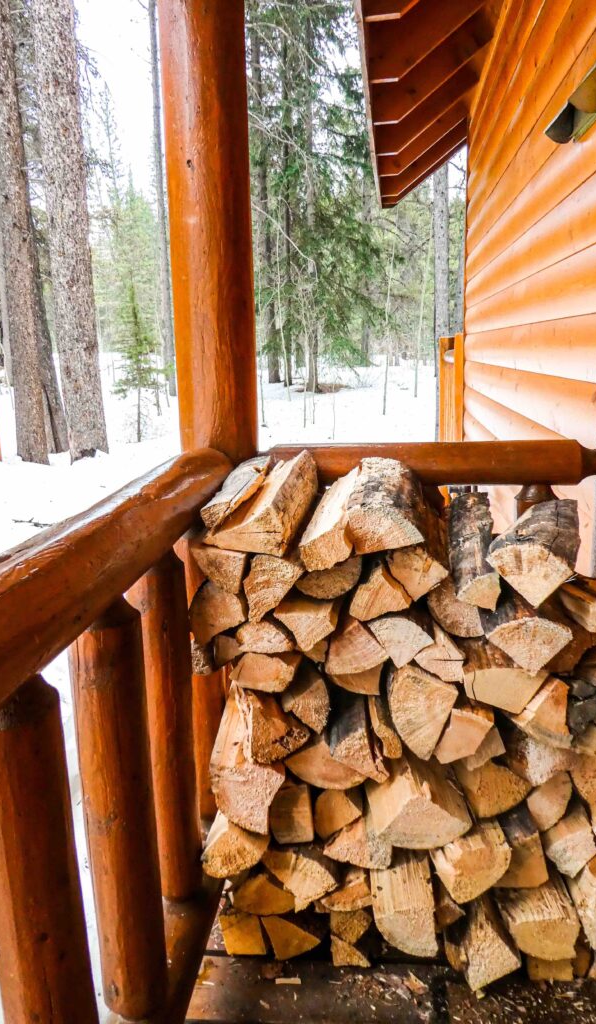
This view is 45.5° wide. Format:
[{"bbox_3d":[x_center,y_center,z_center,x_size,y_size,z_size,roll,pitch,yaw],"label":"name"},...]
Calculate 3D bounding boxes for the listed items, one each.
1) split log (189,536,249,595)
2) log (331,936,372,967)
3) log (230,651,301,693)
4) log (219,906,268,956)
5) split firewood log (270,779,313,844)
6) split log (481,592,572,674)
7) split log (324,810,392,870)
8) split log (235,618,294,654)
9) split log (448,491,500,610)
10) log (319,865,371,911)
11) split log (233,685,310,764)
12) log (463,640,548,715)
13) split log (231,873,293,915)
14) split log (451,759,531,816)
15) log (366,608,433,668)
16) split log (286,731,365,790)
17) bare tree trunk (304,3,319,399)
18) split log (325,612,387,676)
[{"bbox_3d":[-0.109,0.055,1.430,0.099,0.085,0.420,0,13,7],"label":"split log"},{"bbox_3d":[0.120,0.750,1.476,0.070,0.069,0.400,0,13,7],"label":"log"},{"bbox_3d":[-0.034,0.231,1.392,0.118,0.074,0.380,0,13,7],"label":"log"},{"bbox_3d":[-0.079,0.768,1.569,0.095,0.096,0.420,0,13,7],"label":"log"},{"bbox_3d":[0.013,0.505,1.463,0.083,0.132,0.370,0,13,7],"label":"split firewood log"},{"bbox_3d":[0.375,0.159,1.280,0.132,0.103,0.400,0,13,7],"label":"split log"},{"bbox_3d":[0.130,0.547,1.444,0.122,0.108,0.380,0,13,7],"label":"split log"},{"bbox_3d":[-0.030,0.170,1.436,0.102,0.061,0.420,0,13,7],"label":"split log"},{"bbox_3d":[0.313,0.063,1.260,0.080,0.068,0.373,1,19,11],"label":"split log"},{"bbox_3d":[0.110,0.627,1.448,0.092,0.072,0.410,0,13,8],"label":"log"},{"bbox_3d":[-0.021,0.329,1.402,0.108,0.138,0.380,-1,13,3],"label":"split log"},{"bbox_3d":[0.378,0.255,1.403,0.139,0.088,0.420,0,13,7],"label":"log"},{"bbox_3d":[-0.038,0.645,1.483,0.118,0.089,0.410,0,13,8],"label":"split log"},{"bbox_3d":[0.374,0.448,1.468,0.130,0.116,0.420,0,13,7],"label":"split log"},{"bbox_3d":[0.187,0.162,1.324,0.101,0.095,0.400,0,13,7],"label":"log"},{"bbox_3d":[0.074,0.399,1.421,0.149,0.107,0.370,0,13,7],"label":"split log"},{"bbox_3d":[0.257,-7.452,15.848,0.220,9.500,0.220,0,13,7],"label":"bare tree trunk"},{"bbox_3d":[0.118,0.171,1.316,0.099,0.108,0.380,0,13,7],"label":"split log"}]

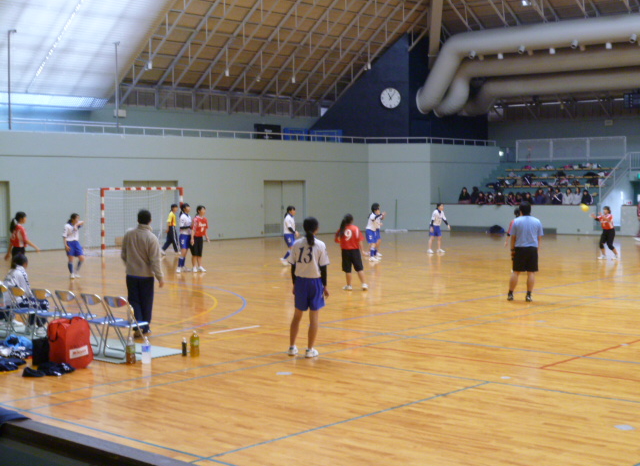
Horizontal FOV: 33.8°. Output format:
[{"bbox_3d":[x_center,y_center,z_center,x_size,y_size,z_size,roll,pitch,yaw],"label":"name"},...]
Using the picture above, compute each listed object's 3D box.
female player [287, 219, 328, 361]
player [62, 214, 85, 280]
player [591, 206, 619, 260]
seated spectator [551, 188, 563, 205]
[{"bbox_3d":[-0.161,0.666,12.765,0.500,1.680,0.360,0,3,20],"label":"female player"},{"bbox_3d":[-5.685,0.268,24.267,0.420,1.500,0.460,1,3,38],"label":"player"},{"bbox_3d":[7.812,-0.042,28.829,0.680,1.450,0.520,-3,3,-40],"label":"player"},{"bbox_3d":[9.622,-1.197,42.875,0.480,1.260,0.700,2,3,42],"label":"seated spectator"}]

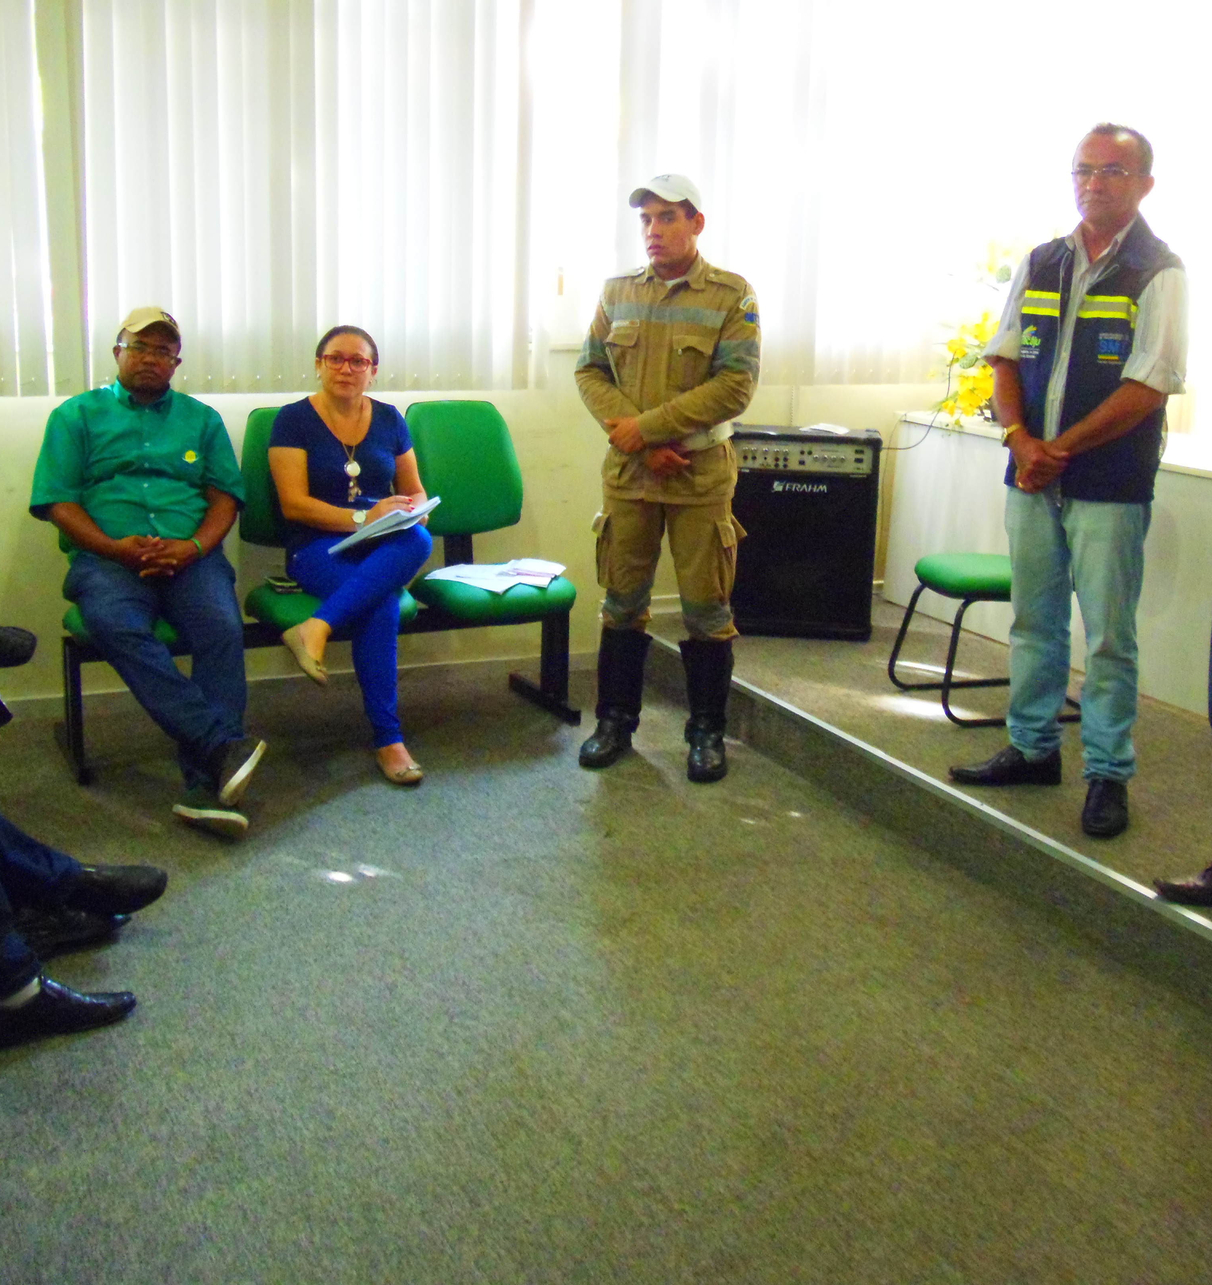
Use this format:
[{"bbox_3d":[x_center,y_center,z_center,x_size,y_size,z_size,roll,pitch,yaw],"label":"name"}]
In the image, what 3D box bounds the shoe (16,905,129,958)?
[{"bbox_3d":[-1.240,0.614,3.355,0.298,0.104,0.109,-8,17,-33],"label":"shoe"}]

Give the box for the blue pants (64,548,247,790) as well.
[{"bbox_3d":[-1.345,0.022,4.493,0.517,0.596,0.854,-6,16,-29],"label":"blue pants"}]

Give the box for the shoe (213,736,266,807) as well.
[{"bbox_3d":[-1.059,0.349,4.123,0.109,0.109,0.288,31,30,-6],"label":"shoe"}]

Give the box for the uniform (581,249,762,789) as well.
[{"bbox_3d":[0.183,-0.398,4.538,0.576,1.560,0.427,5,15,13],"label":"uniform"}]

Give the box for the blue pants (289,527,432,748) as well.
[{"bbox_3d":[-0.765,-0.058,4.769,0.407,0.616,0.755,-8,17,-33],"label":"blue pants"}]

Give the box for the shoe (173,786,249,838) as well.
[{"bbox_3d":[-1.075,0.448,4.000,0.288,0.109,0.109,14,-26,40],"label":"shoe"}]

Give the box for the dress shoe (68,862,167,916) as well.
[{"bbox_3d":[-1.147,0.527,3.376,0.298,0.119,0.109,-7,17,-30],"label":"dress shoe"}]

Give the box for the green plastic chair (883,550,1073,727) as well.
[{"bbox_3d":[1.254,-0.223,4.574,0.596,0.854,0.477,-2,15,-13],"label":"green plastic chair"}]

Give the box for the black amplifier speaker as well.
[{"bbox_3d":[0.714,-0.414,5.506,0.546,0.735,0.358,3,14,4],"label":"black amplifier speaker"}]

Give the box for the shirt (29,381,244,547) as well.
[{"bbox_3d":[-1.435,-0.531,4.539,0.636,0.546,0.358,-6,16,-27],"label":"shirt"}]

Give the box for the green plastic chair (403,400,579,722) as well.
[{"bbox_3d":[-0.438,-0.269,5.093,0.546,1.003,0.646,-5,16,-24],"label":"green plastic chair"}]

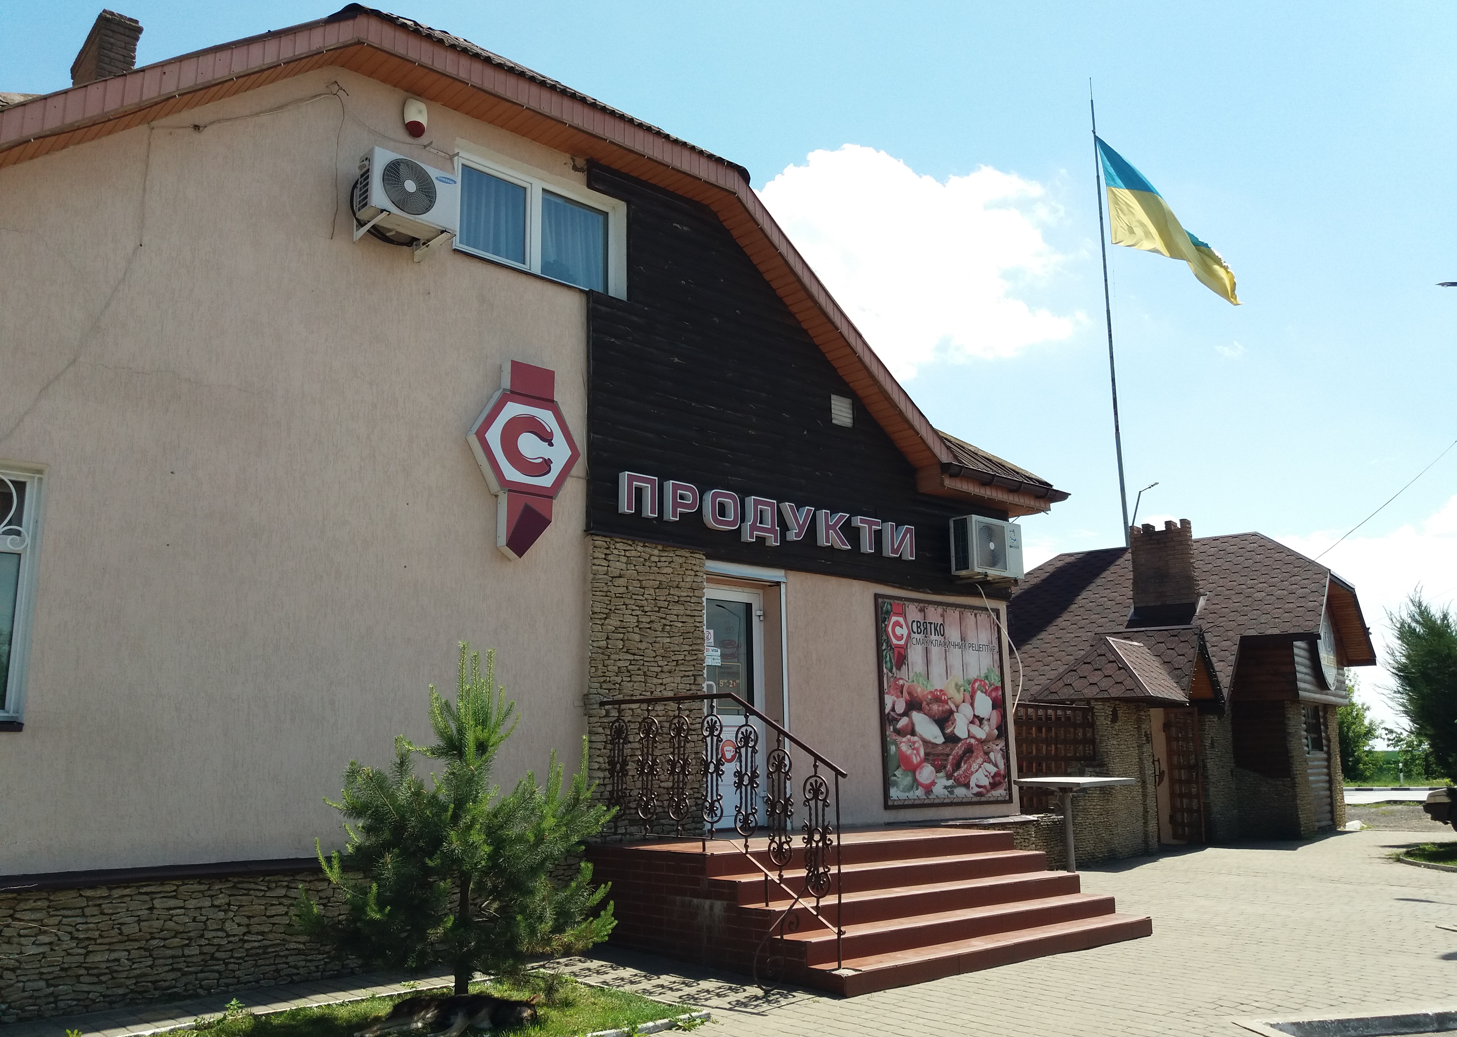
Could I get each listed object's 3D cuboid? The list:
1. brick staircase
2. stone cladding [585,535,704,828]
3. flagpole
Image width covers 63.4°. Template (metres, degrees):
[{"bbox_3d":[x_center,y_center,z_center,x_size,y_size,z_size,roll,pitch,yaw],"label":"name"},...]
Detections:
[{"bbox_3d":[1.083,2.827,8.942,3.410,0.724,2.640,10,-16,-41],"label":"brick staircase"},{"bbox_3d":[-0.656,1.366,9.514,1.190,2.380,0.120,10,-16,-41],"label":"stone cladding"},{"bbox_3d":[10.550,-2.659,31.905,0.200,20.550,0.200,10,-16,-41],"label":"flagpole"}]

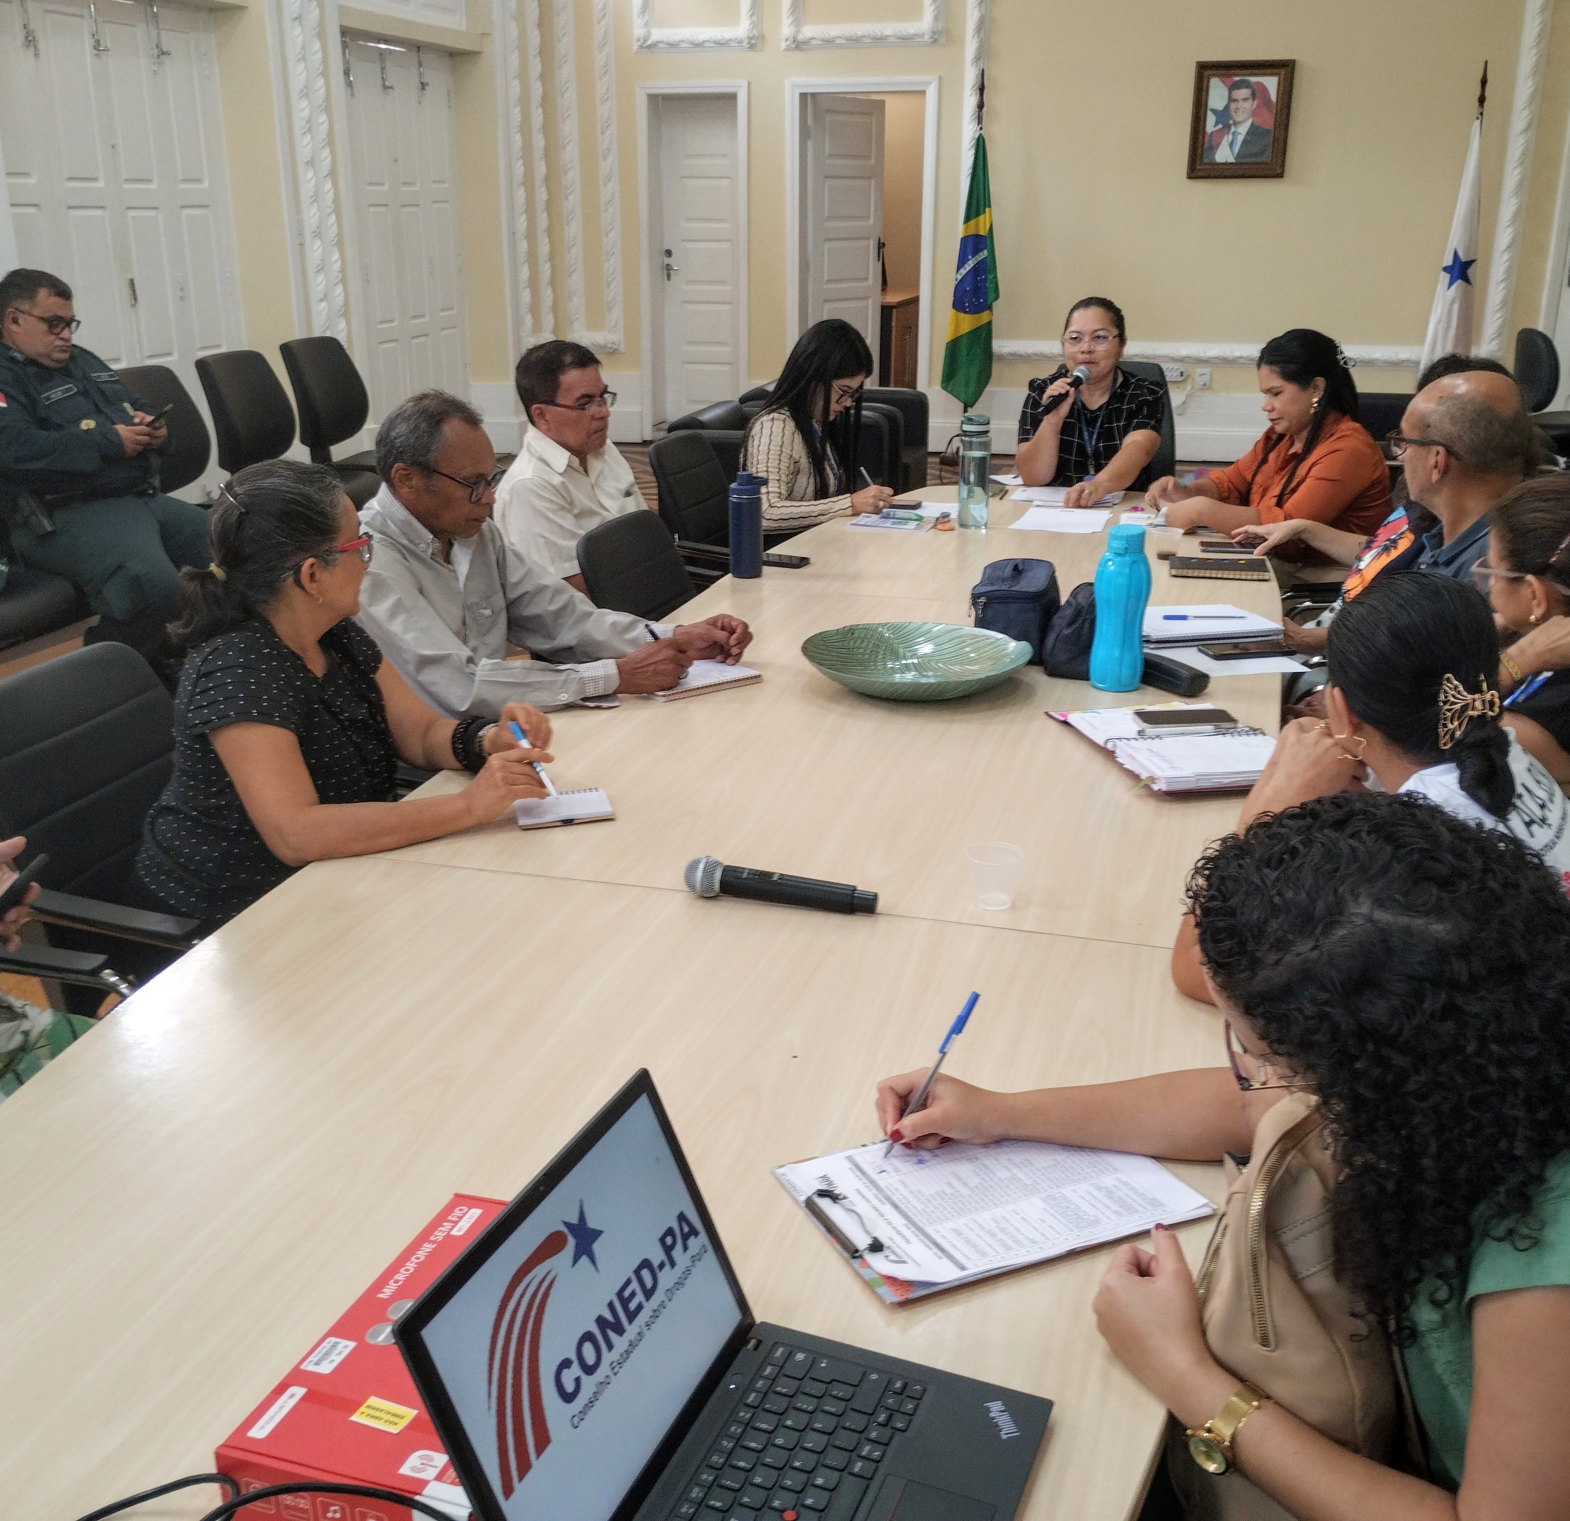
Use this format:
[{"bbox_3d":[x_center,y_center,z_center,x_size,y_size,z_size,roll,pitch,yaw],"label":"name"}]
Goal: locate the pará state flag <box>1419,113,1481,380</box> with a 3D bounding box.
[{"bbox_3d":[3.783,-2.781,9.249,0.320,1.623,0.230,4,19,11],"label":"pará state flag"}]

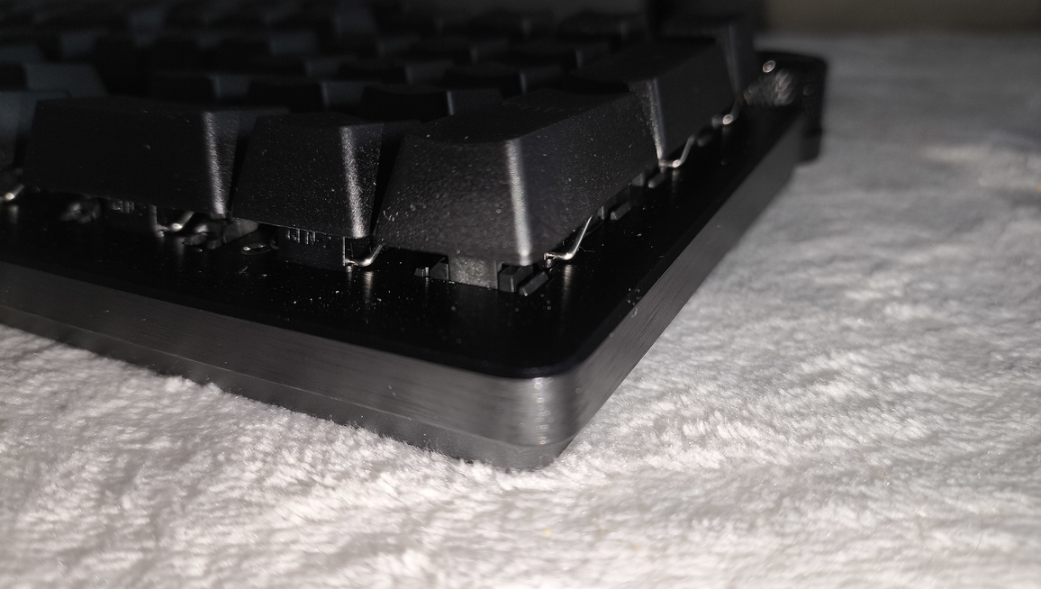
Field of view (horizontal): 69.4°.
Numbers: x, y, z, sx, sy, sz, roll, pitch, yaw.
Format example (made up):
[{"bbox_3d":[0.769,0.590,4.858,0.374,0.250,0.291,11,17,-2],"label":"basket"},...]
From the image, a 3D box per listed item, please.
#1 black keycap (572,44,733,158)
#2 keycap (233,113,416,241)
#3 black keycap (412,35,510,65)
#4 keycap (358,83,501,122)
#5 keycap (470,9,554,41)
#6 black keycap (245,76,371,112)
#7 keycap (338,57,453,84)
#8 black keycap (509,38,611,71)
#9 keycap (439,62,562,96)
[{"bbox_3d":[0.019,-0.031,0.113,0.018,0.010,0.037,10,28,26],"label":"black keycap"},{"bbox_3d":[-0.020,-0.015,0.084,0.018,0.010,0.018,10,28,26],"label":"keycap"},{"bbox_3d":[-0.010,-0.041,0.137,0.018,0.010,0.018,10,28,26],"label":"black keycap"},{"bbox_3d":[-0.011,-0.023,0.099,0.018,0.010,0.018,10,28,26],"label":"keycap"},{"bbox_3d":[-0.002,-0.049,0.152,0.018,0.012,0.018,10,28,26],"label":"keycap"},{"bbox_3d":[-0.028,-0.026,0.107,0.018,0.010,0.018,10,28,26],"label":"black keycap"},{"bbox_3d":[-0.019,-0.033,0.122,0.018,0.010,0.018,10,28,26],"label":"keycap"},{"bbox_3d":[0.007,-0.038,0.129,0.018,0.010,0.018,10,28,26],"label":"black keycap"},{"bbox_3d":[-0.002,-0.030,0.114,0.018,0.010,0.018,10,28,26],"label":"keycap"}]

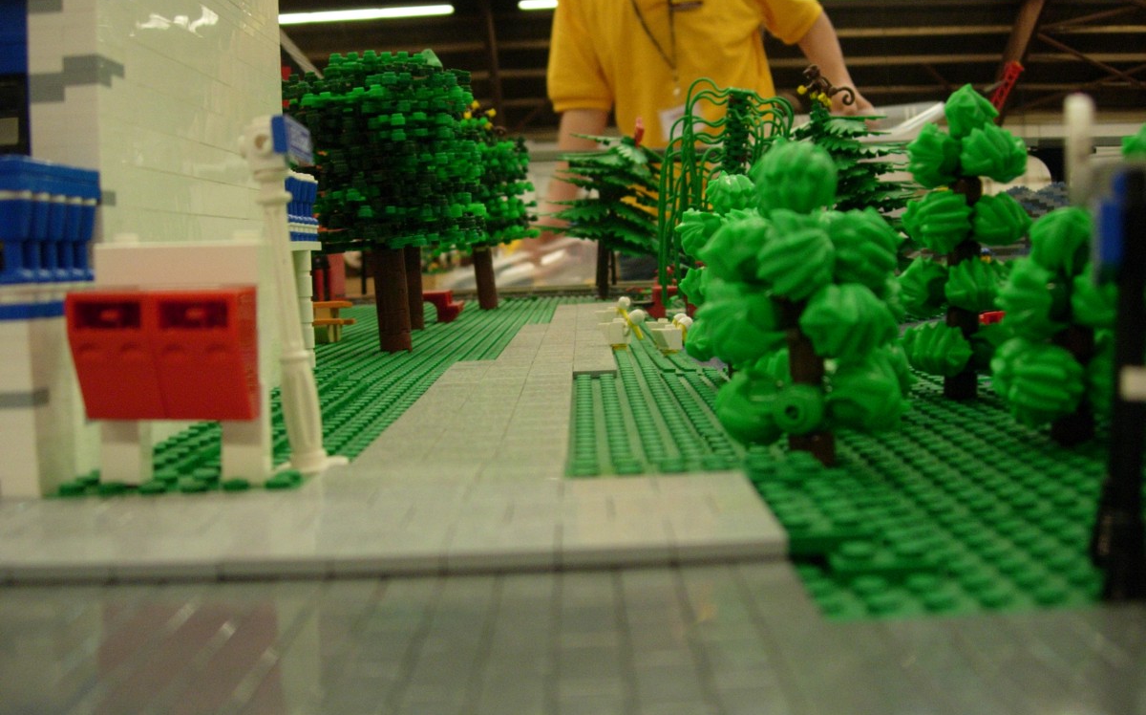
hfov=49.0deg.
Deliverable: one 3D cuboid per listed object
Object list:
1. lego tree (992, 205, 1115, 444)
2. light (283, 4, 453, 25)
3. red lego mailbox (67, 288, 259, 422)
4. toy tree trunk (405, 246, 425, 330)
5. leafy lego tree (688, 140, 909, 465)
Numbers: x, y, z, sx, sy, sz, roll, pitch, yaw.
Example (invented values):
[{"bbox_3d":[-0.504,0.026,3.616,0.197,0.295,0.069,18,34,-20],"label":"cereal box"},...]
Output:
[{"bbox_3d":[0.114,-0.007,0.288,0.037,0.054,0.037,-2,5,1],"label":"lego tree"},{"bbox_3d":[-4.526,-6.813,25.000,4.356,0.120,0.160,-2,5,4],"label":"light"},{"bbox_3d":[-0.078,0.000,0.240,0.032,0.026,0.011,-2,5,1],"label":"red lego mailbox"},{"bbox_3d":[-0.105,-0.045,0.810,0.016,0.056,0.016,-2,5,1],"label":"toy tree trunk"},{"bbox_3d":[0.049,-0.011,0.270,0.043,0.069,0.043,-2,5,1],"label":"leafy lego tree"}]

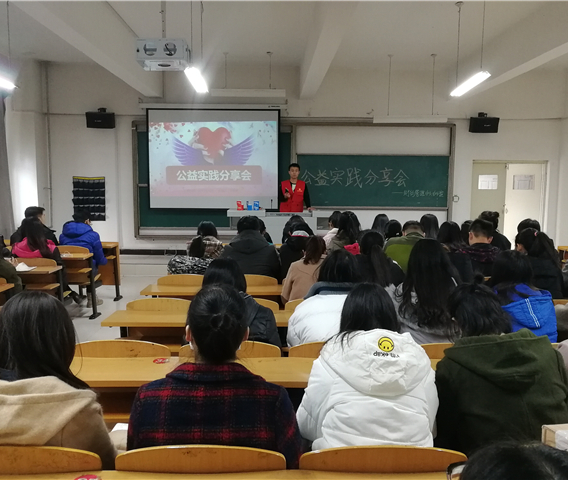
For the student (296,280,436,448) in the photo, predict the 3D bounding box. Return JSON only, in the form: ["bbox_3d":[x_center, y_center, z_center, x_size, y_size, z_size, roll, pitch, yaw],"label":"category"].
[{"bbox_3d":[0.284,0.744,1.883,0.480,1.220,0.620,0,6,-1],"label":"student"}]

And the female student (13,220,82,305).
[{"bbox_3d":[-2.451,0.359,5.339,0.490,1.220,0.760,0,6,-1],"label":"female student"}]

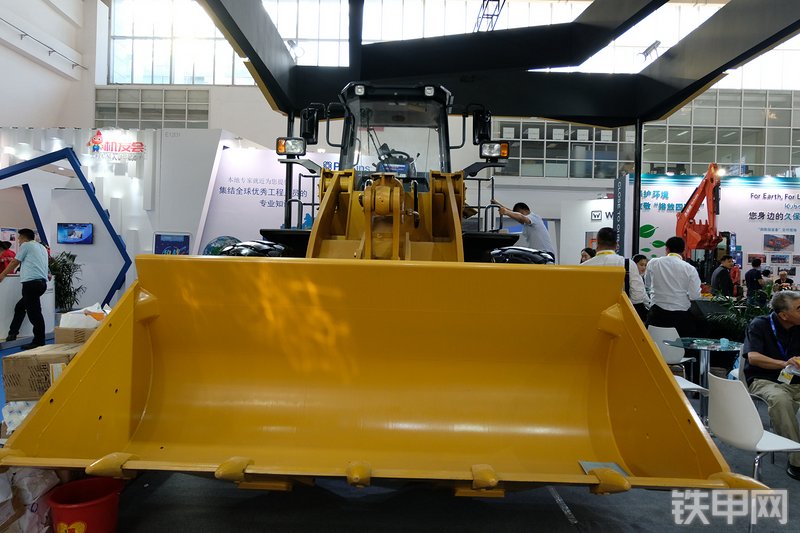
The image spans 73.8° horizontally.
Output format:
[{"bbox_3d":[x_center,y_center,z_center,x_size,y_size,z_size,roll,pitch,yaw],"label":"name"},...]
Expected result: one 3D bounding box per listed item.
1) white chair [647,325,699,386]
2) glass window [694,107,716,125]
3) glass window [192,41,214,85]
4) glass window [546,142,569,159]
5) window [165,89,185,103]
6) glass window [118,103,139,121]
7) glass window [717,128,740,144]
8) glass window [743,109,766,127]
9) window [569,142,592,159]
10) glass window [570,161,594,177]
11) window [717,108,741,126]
[{"bbox_3d":[2.810,1.015,5.620,0.460,0.800,0.520,2,0,38],"label":"white chair"},{"bbox_3d":[14.719,-7.238,25.732,1.112,0.844,0.100,2,0,2],"label":"glass window"},{"bbox_3d":[-9.739,-10.110,26.426,1.016,2.181,0.100,2,0,2],"label":"glass window"},{"bbox_3d":[7.314,-5.369,24.729,1.033,0.771,0.100,2,0,2],"label":"glass window"},{"bbox_3d":[-10.706,-8.061,25.417,1.033,0.580,0.100,2,0,2],"label":"window"},{"bbox_3d":[-11.642,-6.658,22.853,0.958,0.744,0.080,2,0,2],"label":"glass window"},{"bbox_3d":[15.106,-5.963,24.434,1.033,0.771,0.100,2,0,2],"label":"glass window"},{"bbox_3d":[14.680,-6.176,22.080,0.958,0.744,0.080,2,0,2],"label":"glass window"},{"bbox_3d":[8.816,-5.630,25.907,1.112,0.844,0.100,2,0,2],"label":"window"},{"bbox_3d":[8.787,-4.733,25.903,1.112,0.844,0.100,2,0,2],"label":"glass window"},{"bbox_3d":[15.889,-7.201,25.695,1.112,0.844,0.100,2,0,2],"label":"window"}]

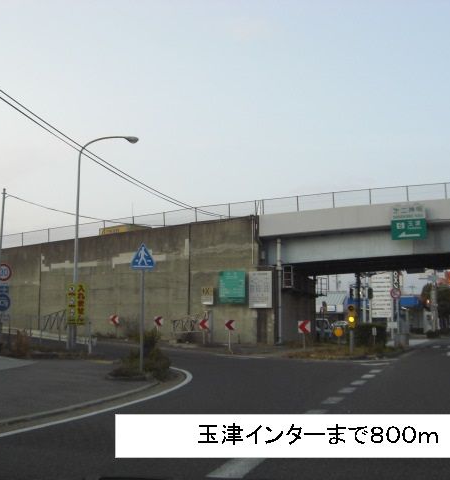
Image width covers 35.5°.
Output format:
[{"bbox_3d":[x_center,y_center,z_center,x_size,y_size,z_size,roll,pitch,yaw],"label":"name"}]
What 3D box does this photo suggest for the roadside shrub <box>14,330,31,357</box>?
[{"bbox_3d":[-6.802,3.510,23.600,0.540,0.900,0.520,0,-6,0],"label":"roadside shrub"}]

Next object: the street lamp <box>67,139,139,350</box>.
[{"bbox_3d":[-4.551,0.060,26.908,2.420,8.200,0.360,2,-7,-13],"label":"street lamp"}]

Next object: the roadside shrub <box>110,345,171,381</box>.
[{"bbox_3d":[-1.876,2.742,15.600,1.200,0.680,1.100,0,-6,0],"label":"roadside shrub"}]

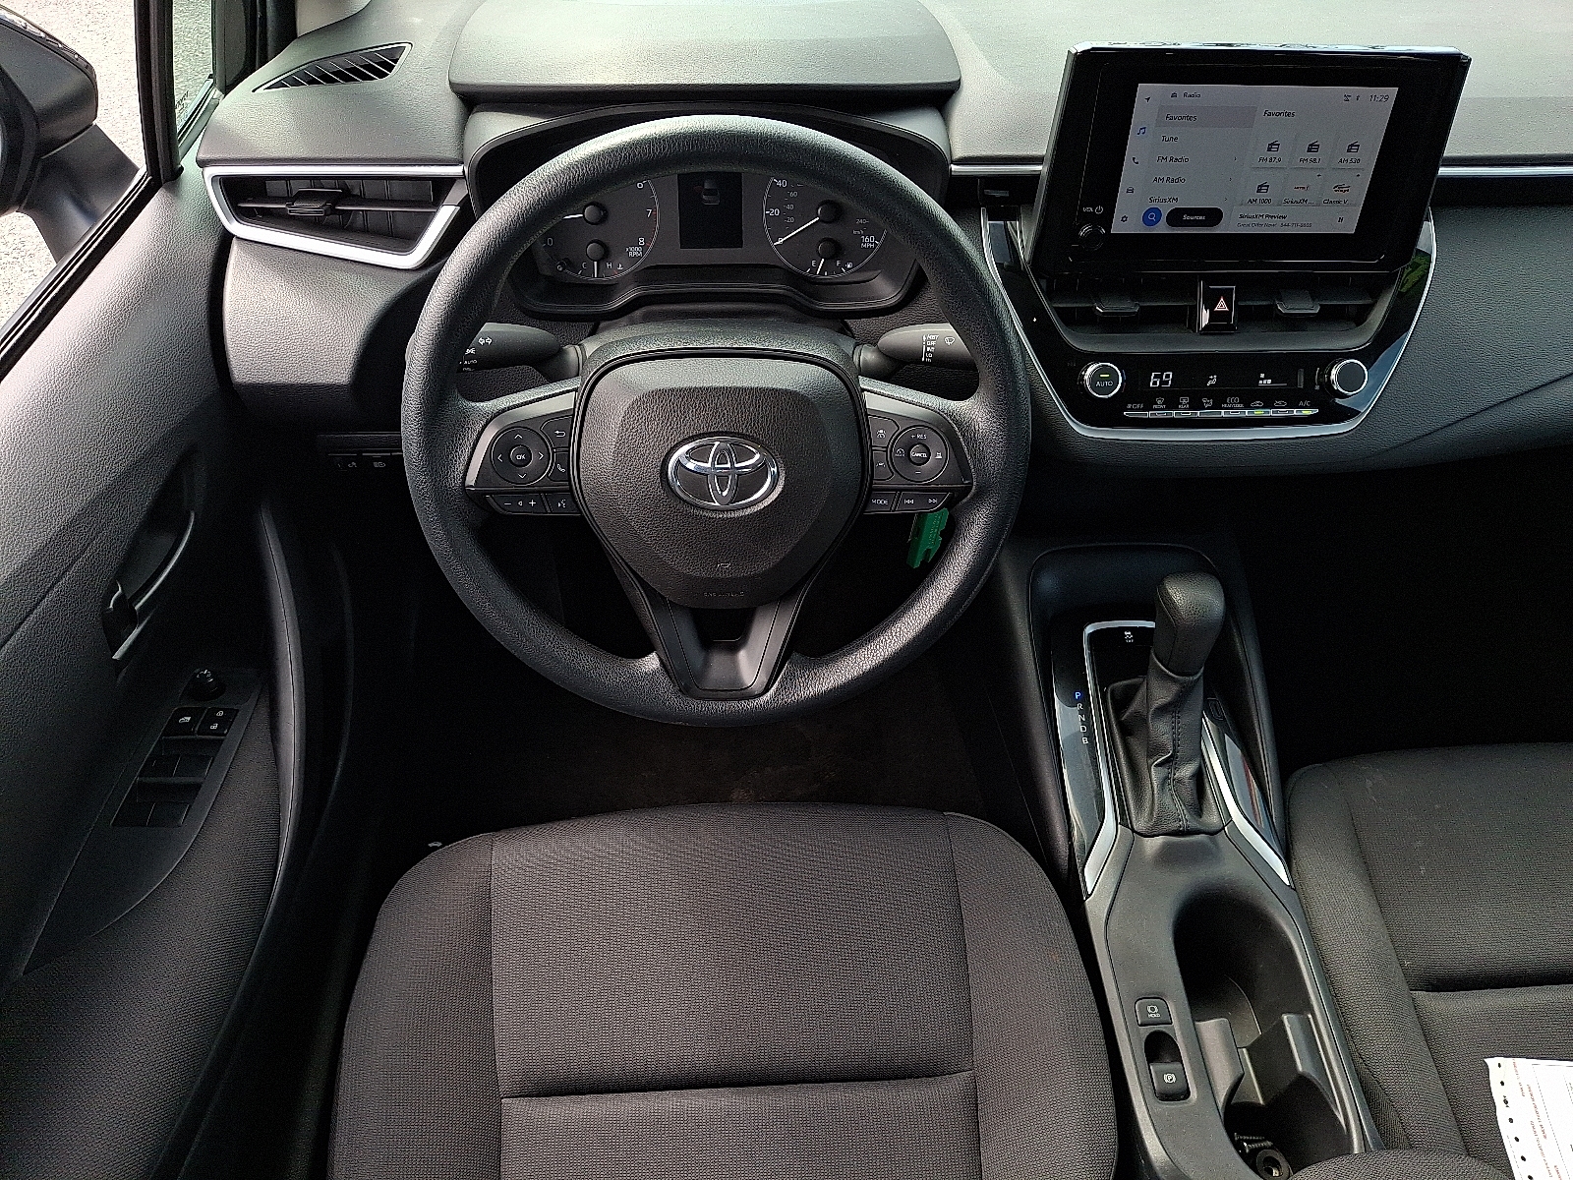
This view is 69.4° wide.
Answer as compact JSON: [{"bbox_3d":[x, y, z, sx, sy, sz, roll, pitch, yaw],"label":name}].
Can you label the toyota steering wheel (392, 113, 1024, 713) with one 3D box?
[{"bbox_3d":[-0.040,-0.092,0.697,0.370,0.370,0.100,-2,23,-4],"label":"toyota steering wheel"}]

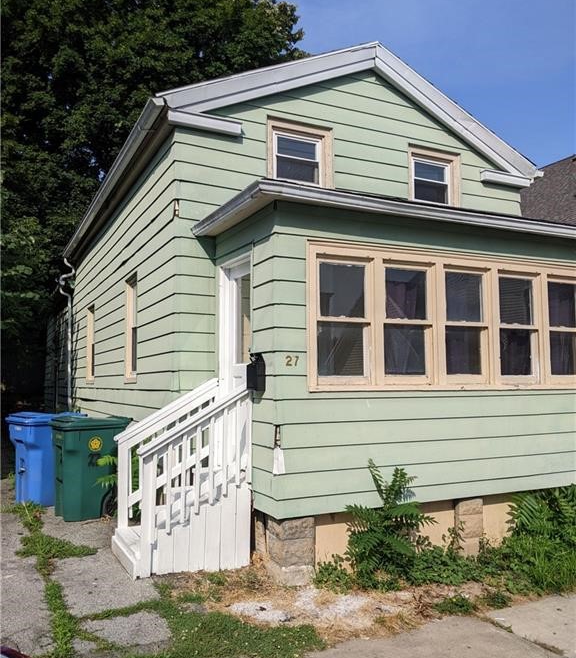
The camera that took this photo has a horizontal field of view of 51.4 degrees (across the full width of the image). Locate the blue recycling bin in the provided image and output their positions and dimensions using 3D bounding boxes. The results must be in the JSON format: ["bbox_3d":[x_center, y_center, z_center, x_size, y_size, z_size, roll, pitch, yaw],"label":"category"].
[{"bbox_3d":[-3.262,1.712,8.079,0.640,1.090,0.810,-3,-5,38],"label":"blue recycling bin"}]

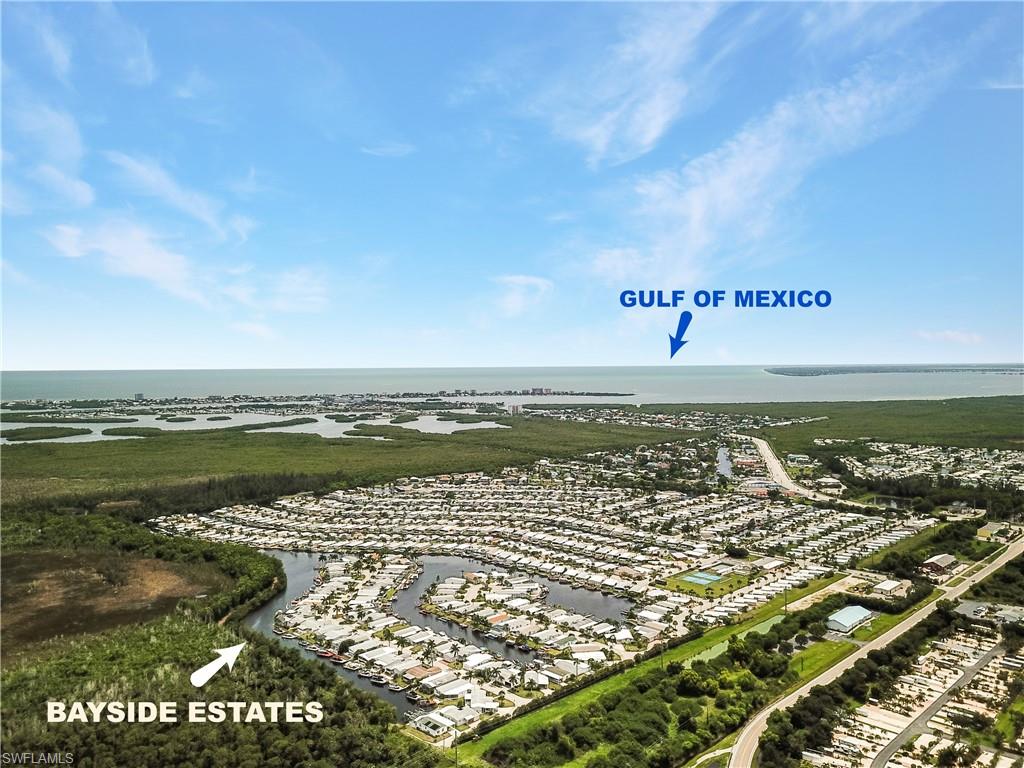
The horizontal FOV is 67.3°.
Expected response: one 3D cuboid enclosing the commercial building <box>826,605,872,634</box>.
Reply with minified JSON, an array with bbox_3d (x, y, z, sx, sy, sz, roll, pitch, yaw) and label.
[{"bbox_3d":[251.008,174.886,574.578,45.600,7.572,18.096,-2,2,-44],"label":"commercial building"}]

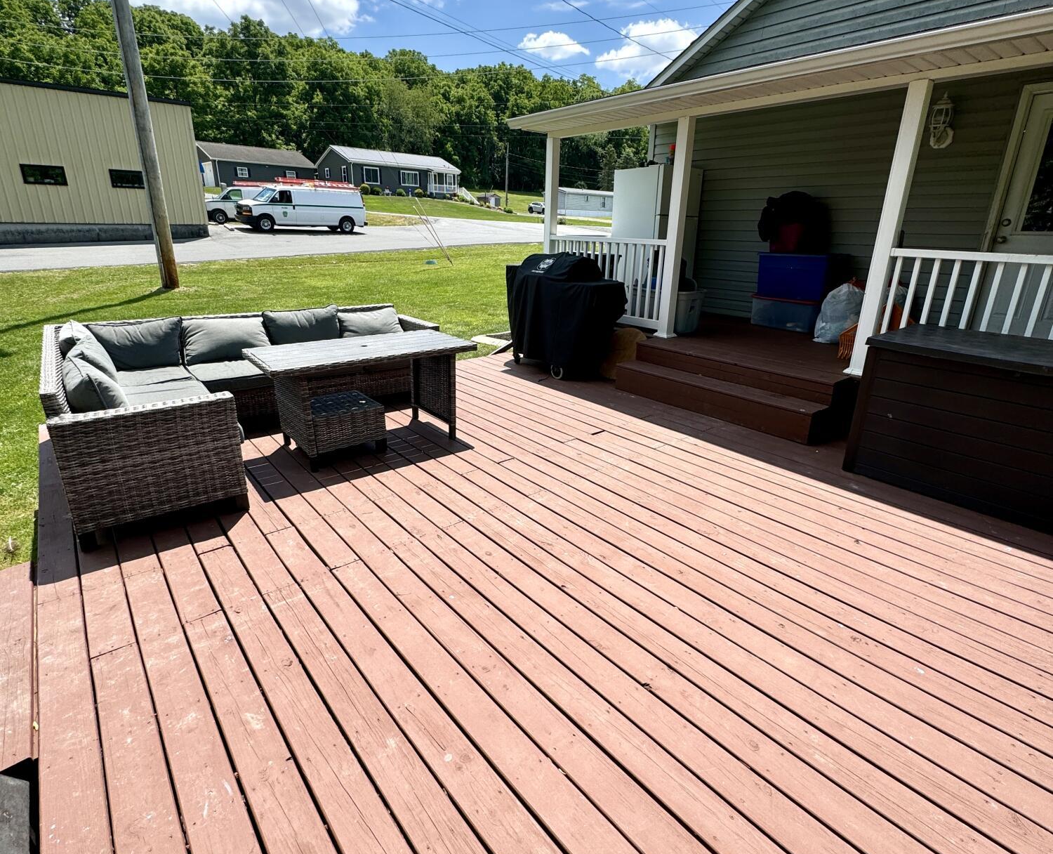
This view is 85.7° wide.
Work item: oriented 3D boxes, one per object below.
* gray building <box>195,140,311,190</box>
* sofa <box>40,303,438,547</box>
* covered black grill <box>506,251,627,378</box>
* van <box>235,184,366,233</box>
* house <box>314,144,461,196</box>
[{"bbox_3d":[-28.731,-27.071,59.774,10.000,4.350,8.800,-15,25,-38],"label":"gray building"},{"bbox_3d":[-1.553,-0.301,3.859,2.590,0.740,1.930,-14,24,-37],"label":"sofa"},{"bbox_3d":[0.338,-1.156,5.792,0.600,1.160,1.300,-12,23,-33],"label":"covered black grill"},{"bbox_3d":[-11.050,-10.680,27.950,6.100,2.130,2.020,-14,25,-37],"label":"van"},{"bbox_3d":[-15.624,-29.026,65.665,13.900,4.950,8.800,-15,25,-39],"label":"house"}]

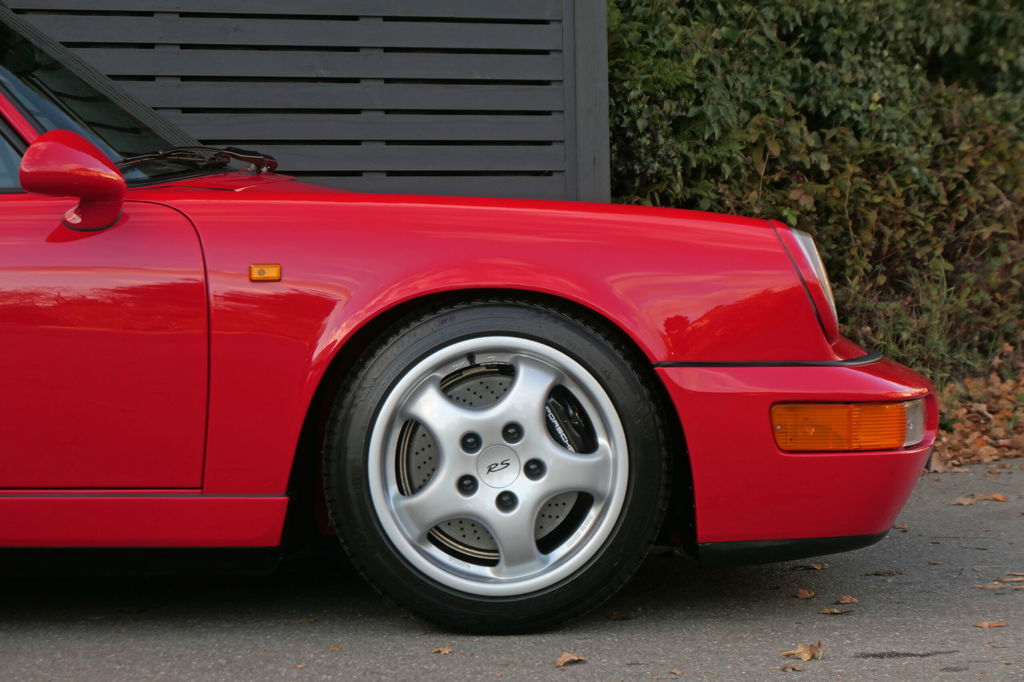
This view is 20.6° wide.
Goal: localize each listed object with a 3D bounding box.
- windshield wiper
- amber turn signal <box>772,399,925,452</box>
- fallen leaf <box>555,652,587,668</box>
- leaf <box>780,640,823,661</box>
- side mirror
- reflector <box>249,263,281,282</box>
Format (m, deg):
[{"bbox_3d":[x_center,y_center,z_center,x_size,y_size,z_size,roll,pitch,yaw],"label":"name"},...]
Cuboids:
[{"bbox_3d":[-0.614,-0.358,5.550,0.080,0.060,0.580,0,1,24],"label":"windshield wiper"},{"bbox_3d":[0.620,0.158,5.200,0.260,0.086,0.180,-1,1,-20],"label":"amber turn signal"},{"bbox_3d":[0.098,0.531,4.680,0.054,0.020,0.042,-1,1,0],"label":"fallen leaf"},{"bbox_3d":[0.488,0.522,4.750,0.070,0.029,0.050,-1,1,0],"label":"leaf"},{"bbox_3d":[-0.795,-0.292,5.090,0.180,0.178,0.205,-1,1,0],"label":"side mirror"},{"bbox_3d":[-0.448,-0.123,5.110,0.058,0.031,0.020,-1,-6,0],"label":"reflector"}]

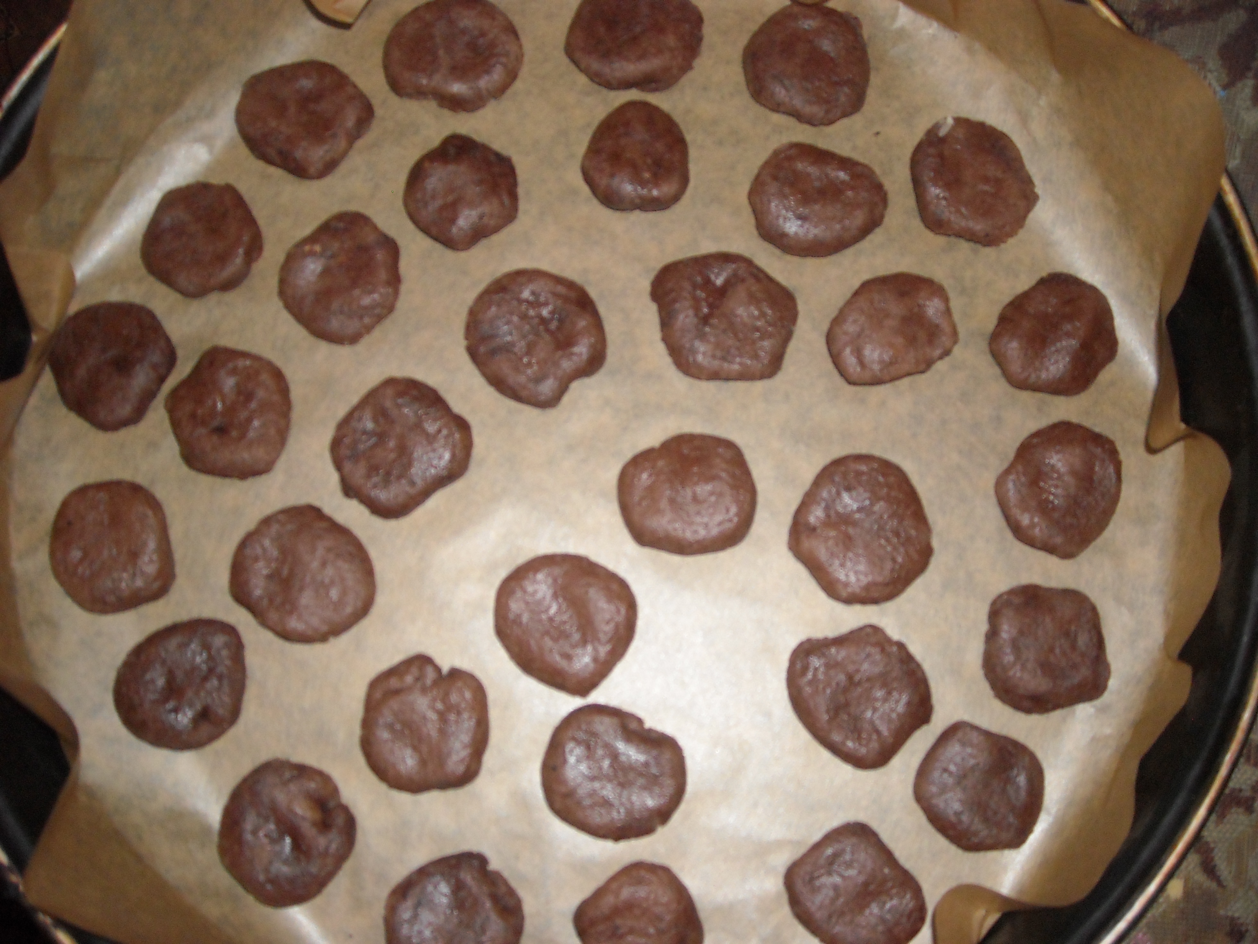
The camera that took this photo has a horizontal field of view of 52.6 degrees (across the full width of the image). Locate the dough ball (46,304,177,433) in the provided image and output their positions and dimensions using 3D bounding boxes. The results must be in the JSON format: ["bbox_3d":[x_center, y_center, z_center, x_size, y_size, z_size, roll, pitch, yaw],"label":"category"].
[{"bbox_3d":[-0.151,-0.031,0.373,0.036,0.013,0.039,0,80,1],"label":"dough ball"}]

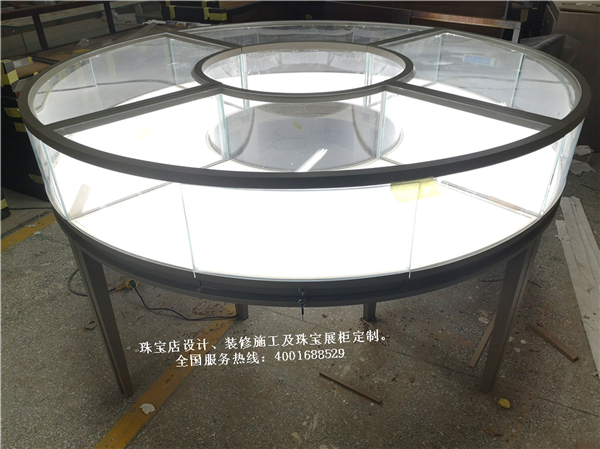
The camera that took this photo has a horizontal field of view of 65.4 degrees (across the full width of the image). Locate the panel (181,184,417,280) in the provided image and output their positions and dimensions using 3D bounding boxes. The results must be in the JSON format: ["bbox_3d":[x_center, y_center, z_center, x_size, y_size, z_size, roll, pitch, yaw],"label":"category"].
[{"bbox_3d":[0.000,0.024,1.037,0.502,0.247,0.041,0,32,1],"label":"panel"}]

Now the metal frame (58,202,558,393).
[{"bbox_3d":[0.021,-0.052,2.035,1.862,0.745,1.862,-1,32,1],"label":"metal frame"}]

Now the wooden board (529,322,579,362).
[{"bbox_3d":[1.026,0.474,1.895,0.035,0.015,0.211,-15,35,-21],"label":"wooden board"}]

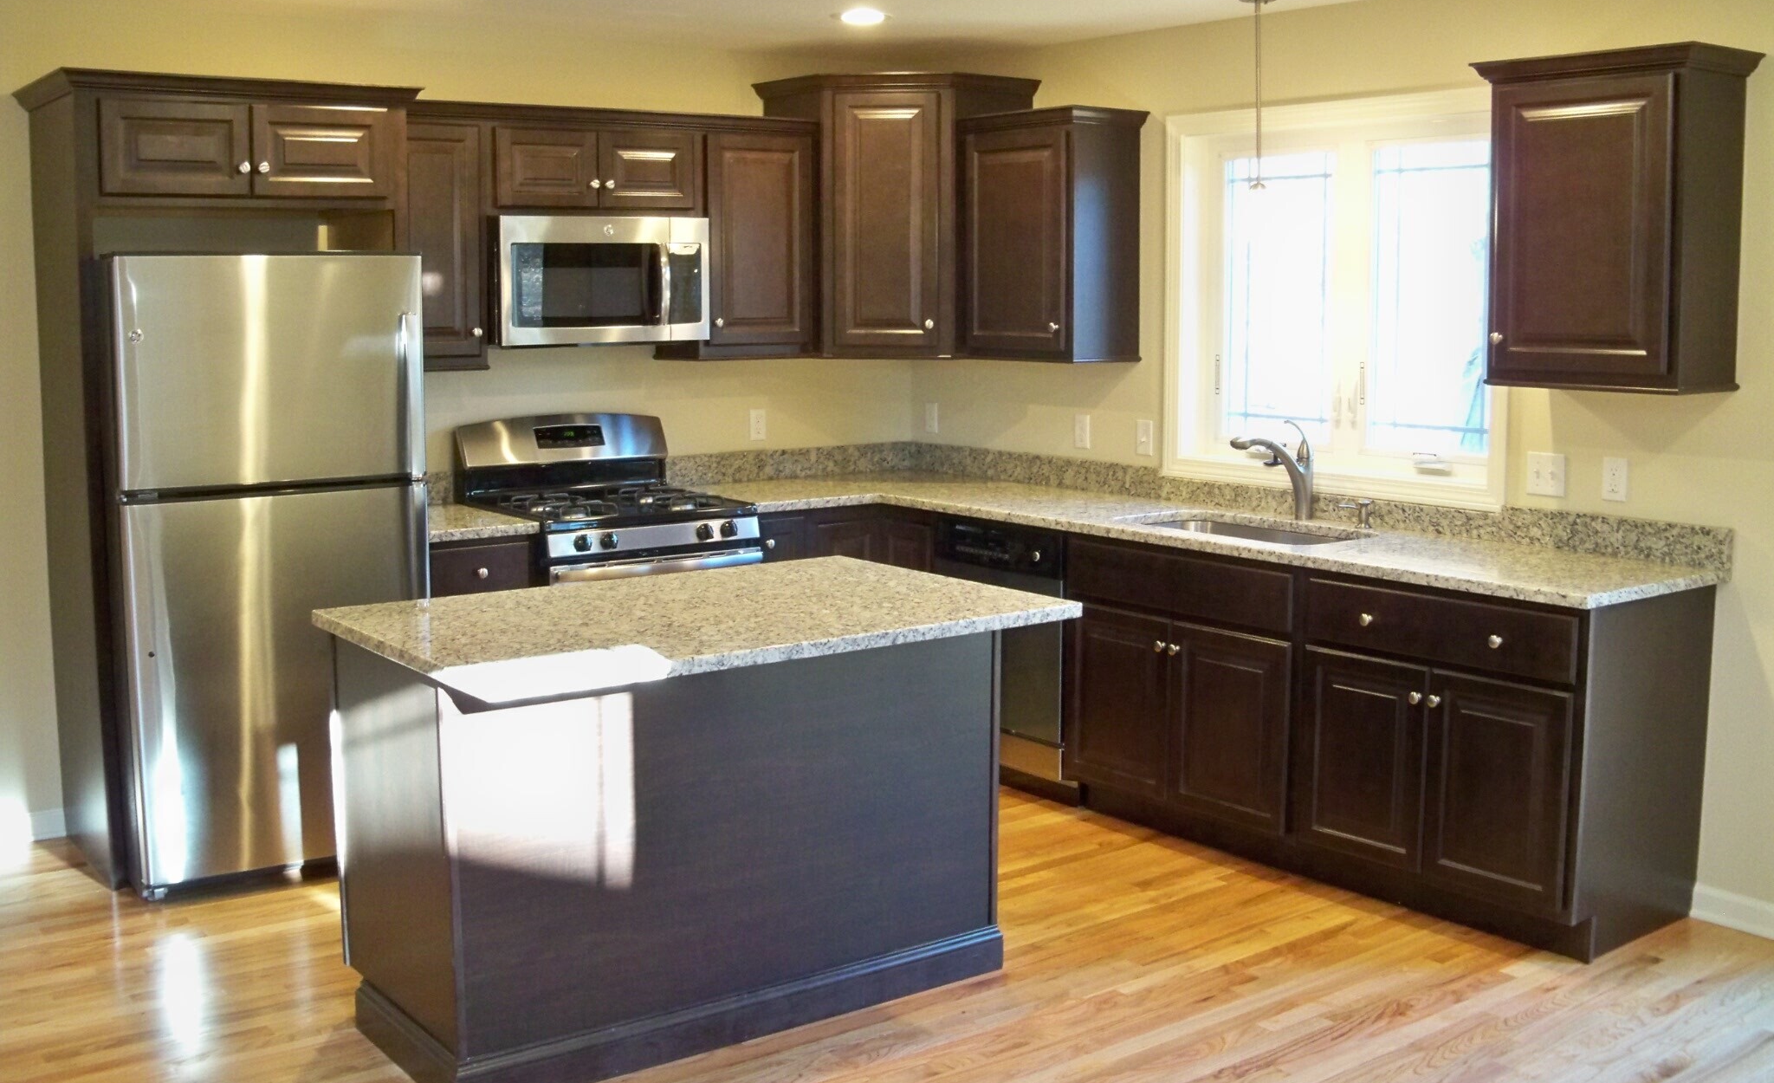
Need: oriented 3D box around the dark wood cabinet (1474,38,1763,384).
[{"bbox_3d":[1.790,-0.776,4.402,0.350,0.807,0.595,-6,10,-37],"label":"dark wood cabinet"}]

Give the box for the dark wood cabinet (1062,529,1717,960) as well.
[{"bbox_3d":[1.308,0.466,5.003,0.630,0.882,1.770,-6,10,-37],"label":"dark wood cabinet"}]

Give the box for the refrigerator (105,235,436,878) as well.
[{"bbox_3d":[-1.814,0.052,5.076,0.835,1.700,0.759,-6,10,-37],"label":"refrigerator"}]

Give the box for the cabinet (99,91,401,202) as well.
[{"bbox_3d":[-1.852,-1.077,5.023,0.854,0.305,0.589,-6,10,-37],"label":"cabinet"}]

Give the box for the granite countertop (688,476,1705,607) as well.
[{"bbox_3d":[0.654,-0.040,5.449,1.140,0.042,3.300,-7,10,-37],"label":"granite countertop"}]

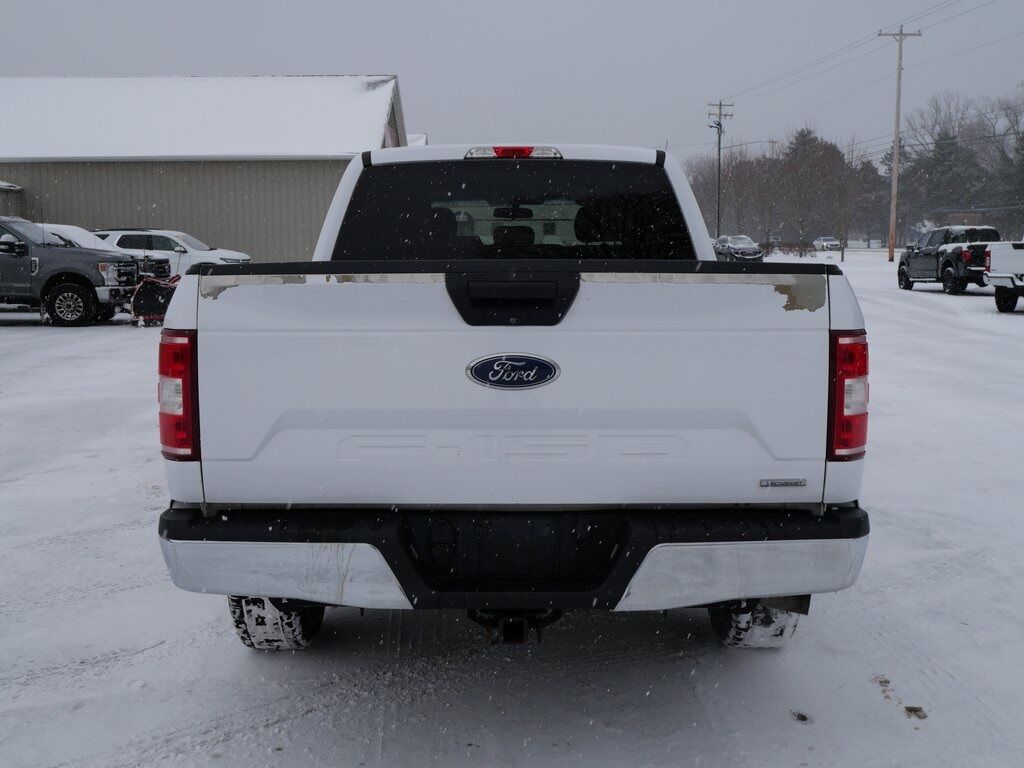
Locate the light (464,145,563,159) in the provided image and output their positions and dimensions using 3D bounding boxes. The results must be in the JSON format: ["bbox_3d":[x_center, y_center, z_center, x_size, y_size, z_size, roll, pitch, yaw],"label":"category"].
[{"bbox_3d":[0.004,-1.042,4.784,0.440,0.068,0.060,0,8,0],"label":"light"}]

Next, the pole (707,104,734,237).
[{"bbox_3d":[19.850,-19.707,102.292,2.400,14.500,0.400,-1,8,-5],"label":"pole"}]

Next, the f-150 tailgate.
[{"bbox_3d":[0.004,0.002,2.845,1.640,0.650,0.100,0,8,0],"label":"f-150 tailgate"}]

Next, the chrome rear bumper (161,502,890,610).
[{"bbox_3d":[0.004,0.440,2.868,1.880,0.250,0.300,0,8,0],"label":"chrome rear bumper"}]

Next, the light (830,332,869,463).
[{"bbox_3d":[0.898,0.025,2.894,0.125,0.350,0.160,0,8,0],"label":"light"}]

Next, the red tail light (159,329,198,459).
[{"bbox_3d":[-0.890,0.025,2.894,0.125,0.350,0.160,0,8,0],"label":"red tail light"}]

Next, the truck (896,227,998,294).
[{"bbox_3d":[13.764,-3.823,32.548,2.100,1.960,5.850,0,8,1],"label":"truck"}]

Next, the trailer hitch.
[{"bbox_3d":[0.004,0.628,2.878,0.250,0.120,0.200,0,8,0],"label":"trailer hitch"}]

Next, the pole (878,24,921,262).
[{"bbox_3d":[22.250,-13.789,61.718,2.450,13.400,0.400,-1,8,-5],"label":"pole"}]

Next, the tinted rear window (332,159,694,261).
[{"bbox_3d":[0.004,-0.760,4.711,1.580,0.500,0.100,0,-9,0],"label":"tinted rear window"}]

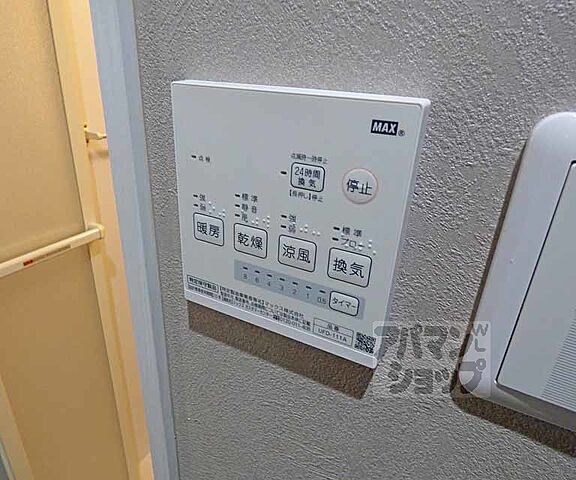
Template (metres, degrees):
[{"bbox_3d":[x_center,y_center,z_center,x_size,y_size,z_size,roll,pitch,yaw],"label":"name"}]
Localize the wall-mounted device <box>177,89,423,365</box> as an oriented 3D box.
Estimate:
[{"bbox_3d":[-0.004,-0.008,0.173,0.117,0.121,0.014,13,24,23],"label":"wall-mounted device"}]

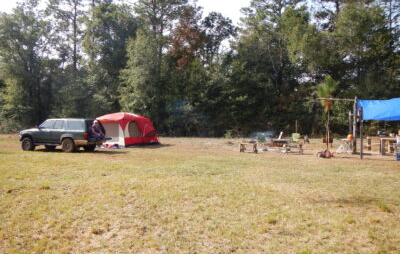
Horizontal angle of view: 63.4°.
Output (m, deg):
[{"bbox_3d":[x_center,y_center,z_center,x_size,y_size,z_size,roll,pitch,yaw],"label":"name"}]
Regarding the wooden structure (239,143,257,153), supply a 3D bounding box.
[{"bbox_3d":[2.423,1.047,16.124,0.840,0.460,0.330,0,1,-6],"label":"wooden structure"}]

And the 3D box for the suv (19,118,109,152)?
[{"bbox_3d":[-7.050,0.410,16.962,4.700,1.700,1.740,0,1,18],"label":"suv"}]

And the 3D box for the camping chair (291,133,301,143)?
[{"bbox_3d":[6.691,0.773,22.520,0.600,0.750,0.600,0,1,20],"label":"camping chair"}]

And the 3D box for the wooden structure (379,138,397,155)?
[{"bbox_3d":[8.808,0.912,15.121,0.720,0.770,0.620,0,1,23],"label":"wooden structure"}]

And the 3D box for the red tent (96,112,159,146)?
[{"bbox_3d":[-4.967,0.108,22.036,2.800,2.100,3.300,1,1,30],"label":"red tent"}]

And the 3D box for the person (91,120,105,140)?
[{"bbox_3d":[-4.980,0.247,15.858,0.620,1.150,0.520,1,1,34],"label":"person"}]

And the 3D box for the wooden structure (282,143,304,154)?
[{"bbox_3d":[4.490,1.067,15.625,0.900,0.440,0.340,0,1,3],"label":"wooden structure"}]

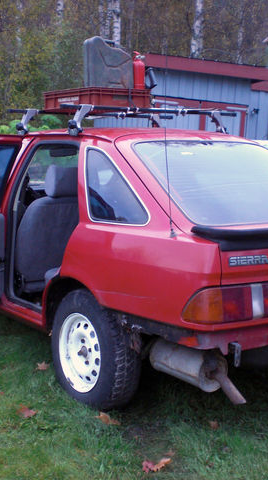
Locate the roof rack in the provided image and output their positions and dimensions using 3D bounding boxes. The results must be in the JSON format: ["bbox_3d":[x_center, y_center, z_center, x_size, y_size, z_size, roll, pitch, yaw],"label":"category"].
[{"bbox_3d":[-0.056,-0.720,4.362,1.280,0.165,0.710,-5,10,-36],"label":"roof rack"}]

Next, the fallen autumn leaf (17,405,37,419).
[{"bbox_3d":[-0.509,0.812,3.329,0.100,0.030,0.100,1,8,0],"label":"fallen autumn leaf"}]

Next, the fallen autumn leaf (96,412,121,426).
[{"bbox_3d":[-0.118,0.833,3.259,0.110,0.027,0.100,1,8,0],"label":"fallen autumn leaf"}]

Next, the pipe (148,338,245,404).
[{"bbox_3d":[0.272,0.555,3.158,0.180,0.200,0.610,-5,10,-36],"label":"pipe"}]

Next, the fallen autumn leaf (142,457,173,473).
[{"bbox_3d":[0.094,0.899,2.816,0.120,0.030,0.100,1,8,0],"label":"fallen autumn leaf"}]

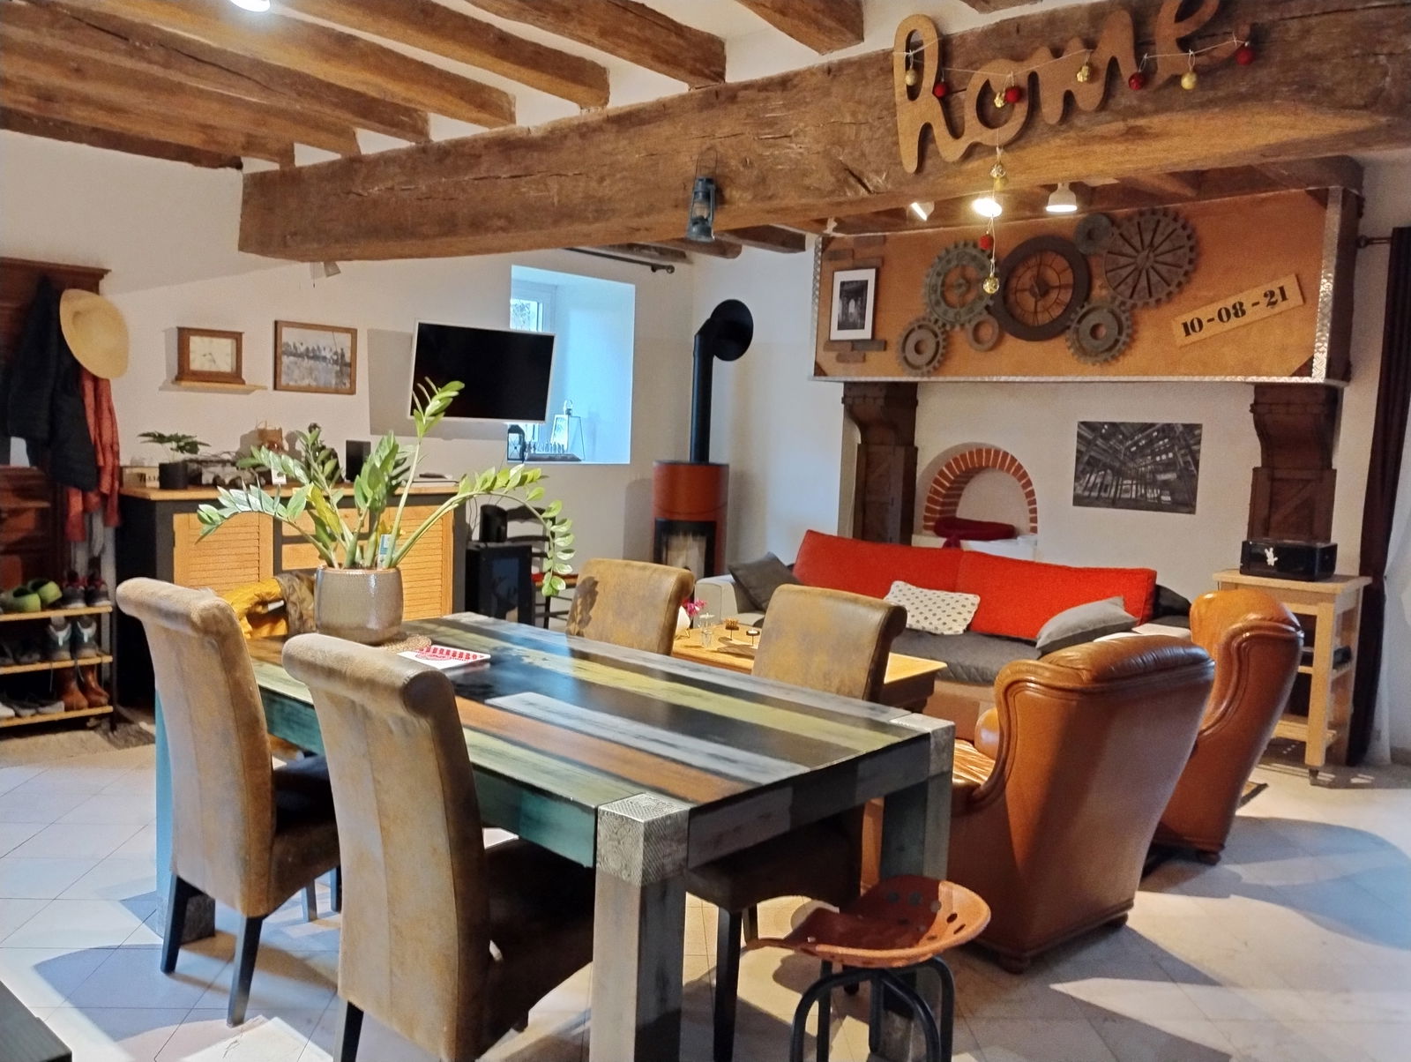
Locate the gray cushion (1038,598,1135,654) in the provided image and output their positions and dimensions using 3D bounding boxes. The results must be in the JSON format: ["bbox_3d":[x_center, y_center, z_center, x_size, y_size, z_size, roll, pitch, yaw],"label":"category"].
[{"bbox_3d":[1.751,0.425,5.325,0.460,0.140,0.390,-15,11,-5],"label":"gray cushion"}]

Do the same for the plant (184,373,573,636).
[{"bbox_3d":[-0.904,-0.063,3.303,1.054,0.740,0.720,1,5,-17],"label":"plant"}]

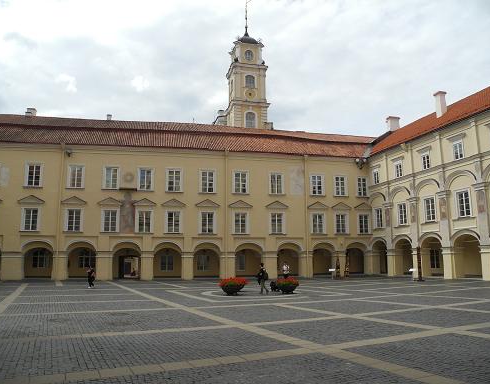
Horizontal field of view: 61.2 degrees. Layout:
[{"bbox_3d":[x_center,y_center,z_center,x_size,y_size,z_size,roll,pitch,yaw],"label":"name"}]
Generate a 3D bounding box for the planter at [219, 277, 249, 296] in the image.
[{"bbox_3d":[-0.583,5.195,22.989,1.600,1.050,1.600,0,-10,0],"label":"planter"}]

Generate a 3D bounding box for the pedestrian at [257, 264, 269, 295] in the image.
[{"bbox_3d":[1.014,4.913,23.548,0.650,1.750,0.550,-1,-10,6],"label":"pedestrian"}]

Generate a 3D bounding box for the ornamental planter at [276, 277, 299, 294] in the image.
[{"bbox_3d":[2.410,5.279,23.584,1.320,1.000,1.320,0,-10,0],"label":"ornamental planter"}]

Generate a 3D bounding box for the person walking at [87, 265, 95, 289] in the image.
[{"bbox_3d":[-11.050,6.109,29.942,0.500,1.680,0.500,5,-11,-30],"label":"person walking"}]

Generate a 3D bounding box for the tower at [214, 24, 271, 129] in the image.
[{"bbox_3d":[0.387,-7.464,64.184,7.000,40.000,7.000,2,-10,-11],"label":"tower"}]

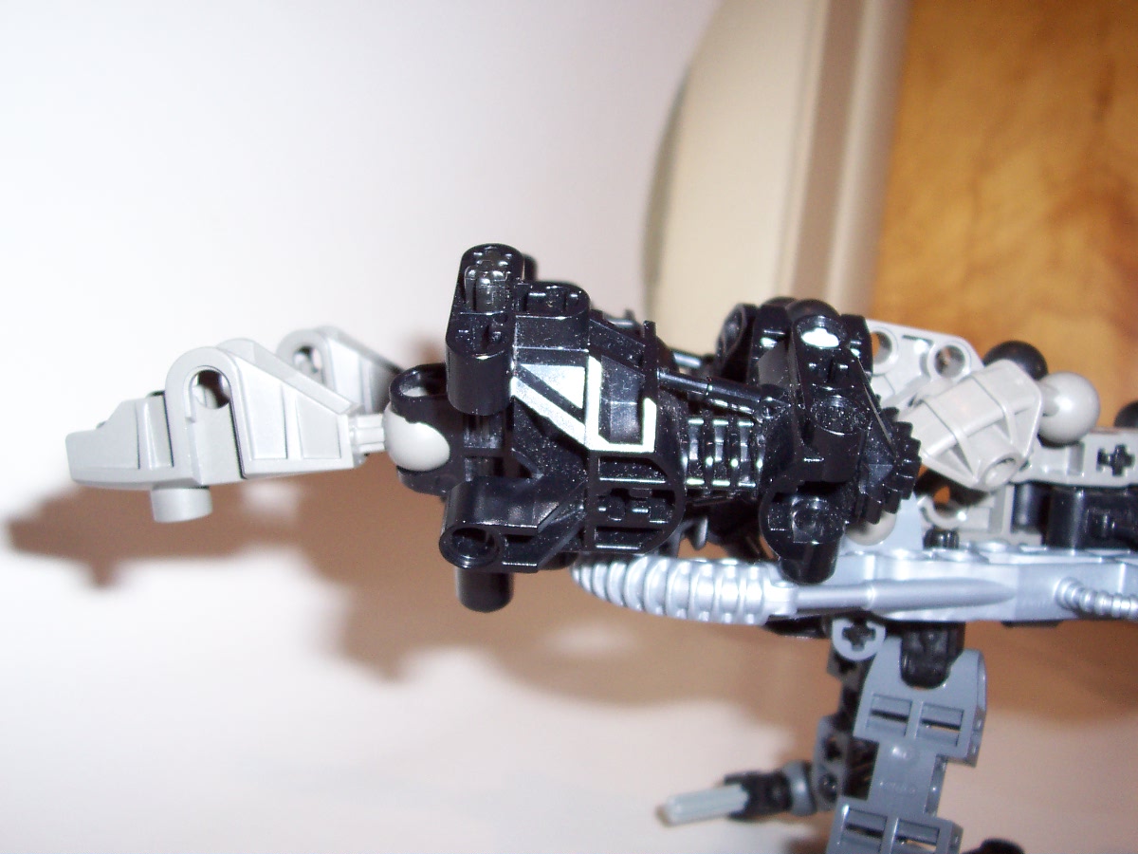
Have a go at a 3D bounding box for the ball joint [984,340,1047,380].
[{"bbox_3d":[0.068,-0.008,0.186,0.010,0.010,0.010,4,12,0],"label":"ball joint"}]

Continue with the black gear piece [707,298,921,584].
[{"bbox_3d":[0.035,0.001,0.175,0.028,0.036,0.026,4,10,15],"label":"black gear piece"}]

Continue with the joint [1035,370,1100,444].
[{"bbox_3d":[0.070,-0.003,0.173,0.010,0.010,0.010,4,12,0],"label":"joint"}]

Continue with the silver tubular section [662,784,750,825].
[{"bbox_3d":[0.021,0.058,0.186,0.015,0.005,0.005,-12,9,-7],"label":"silver tubular section"}]

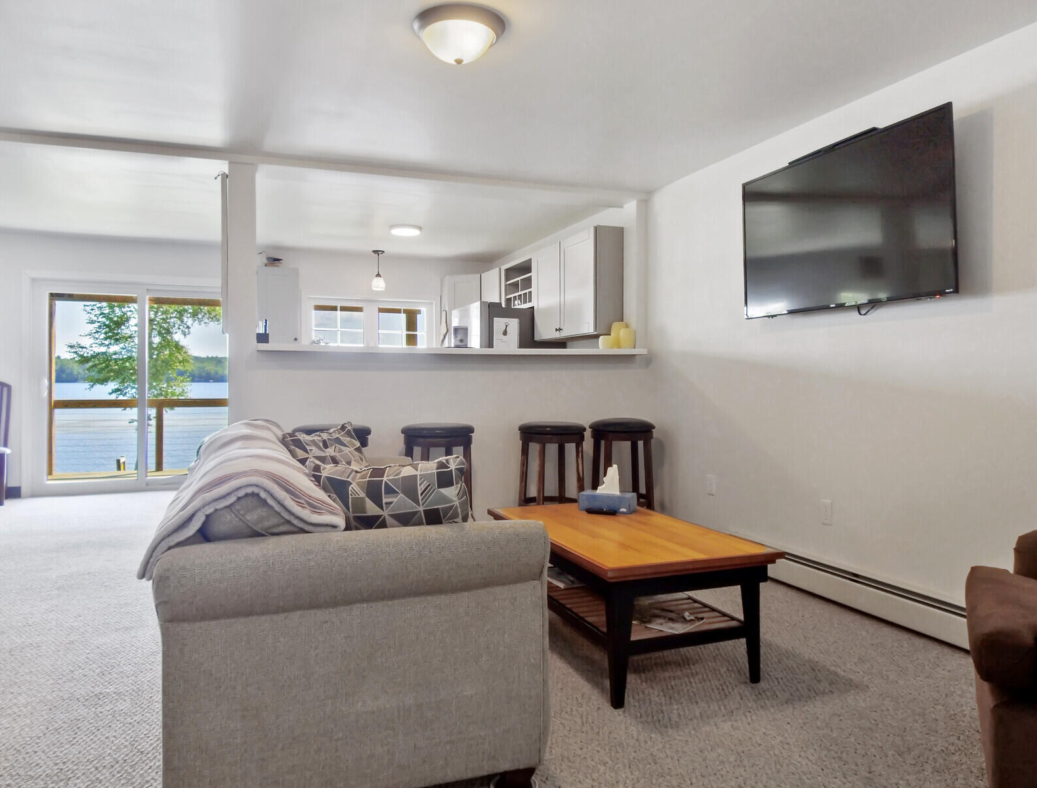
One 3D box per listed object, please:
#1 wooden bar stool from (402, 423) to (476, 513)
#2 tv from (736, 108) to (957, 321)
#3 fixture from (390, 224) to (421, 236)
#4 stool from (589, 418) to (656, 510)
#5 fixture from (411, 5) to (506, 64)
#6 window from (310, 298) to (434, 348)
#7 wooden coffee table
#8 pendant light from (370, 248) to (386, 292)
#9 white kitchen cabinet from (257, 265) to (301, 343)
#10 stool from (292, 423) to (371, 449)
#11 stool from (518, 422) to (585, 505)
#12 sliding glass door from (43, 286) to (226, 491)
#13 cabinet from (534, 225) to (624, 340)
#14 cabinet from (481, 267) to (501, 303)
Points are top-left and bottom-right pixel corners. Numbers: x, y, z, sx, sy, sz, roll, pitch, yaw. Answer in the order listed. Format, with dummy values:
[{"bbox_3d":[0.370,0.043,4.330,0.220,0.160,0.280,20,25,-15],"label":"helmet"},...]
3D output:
[{"bbox_3d":[-0.468,0.592,3.883,0.440,0.822,0.440,-1,2,-23],"label":"wooden bar stool"},{"bbox_3d":[1.442,-0.748,3.042,0.060,0.710,1.140,-4,3,-23],"label":"tv"},{"bbox_3d":[-0.992,-1.442,5.879,0.295,0.045,0.295,0,1,0],"label":"fixture"},{"bbox_3d":[0.683,0.575,4.374,0.440,0.822,0.440,0,1,0],"label":"stool"},{"bbox_3d":[-0.210,-1.248,2.392,0.330,0.137,0.330,0,1,0],"label":"fixture"},{"bbox_3d":[-1.612,-0.703,7.409,1.360,0.680,0.120,-1,2,-23],"label":"window"},{"bbox_3d":[0.407,0.792,2.791,0.710,0.472,1.110,-1,2,-21],"label":"wooden coffee table"},{"bbox_3d":[-1.377,-1.206,6.560,0.128,0.396,0.128,-1,2,-23],"label":"pendant light"},{"bbox_3d":[-2.290,-0.809,6.306,0.390,0.740,0.330,-1,2,-23],"label":"white kitchen cabinet"},{"bbox_3d":[-0.979,0.574,3.531,0.420,0.790,0.420,-1,2,-23],"label":"stool"},{"bbox_3d":[0.206,0.561,4.034,0.420,0.780,0.420,0,1,0],"label":"stool"},{"bbox_3d":[-3.682,-0.054,6.529,1.700,1.960,0.130,-1,2,-23],"label":"sliding glass door"},{"bbox_3d":[0.463,-0.872,5.518,0.270,0.800,1.080,-1,2,-23],"label":"cabinet"},{"bbox_3d":[-0.124,-0.977,6.483,0.320,0.400,0.520,-1,2,-23],"label":"cabinet"}]

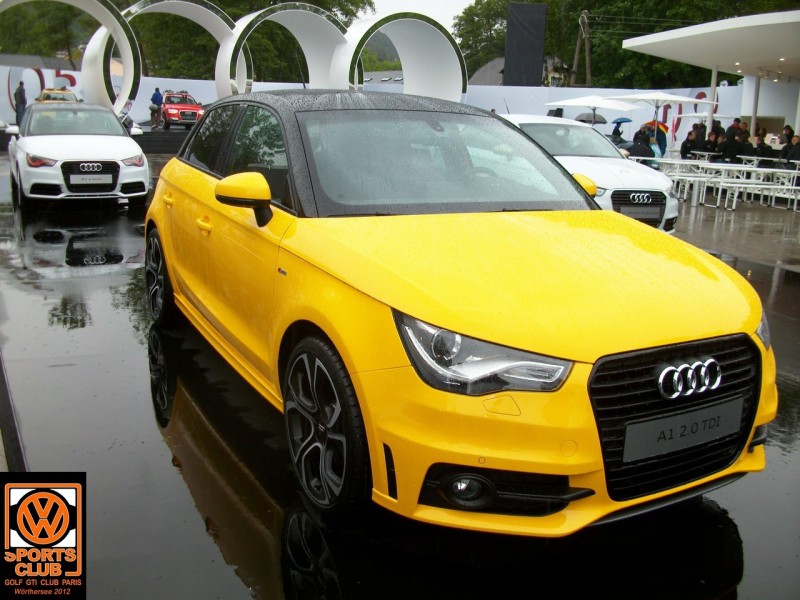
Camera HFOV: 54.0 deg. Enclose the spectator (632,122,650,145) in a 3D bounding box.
[{"bbox_3d":[6.147,-3.754,20.000,0.500,1.550,0.400,11,16,32],"label":"spectator"}]

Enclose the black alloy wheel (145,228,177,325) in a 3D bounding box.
[{"bbox_3d":[-1.365,-0.151,4.688,0.220,0.610,0.610,-5,16,-29],"label":"black alloy wheel"}]

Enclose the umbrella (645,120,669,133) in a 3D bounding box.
[{"bbox_3d":[6.841,-4.501,21.000,0.980,0.620,0.980,18,12,-4],"label":"umbrella"}]

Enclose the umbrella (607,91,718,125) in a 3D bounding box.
[{"bbox_3d":[6.718,-4.187,20.500,2.500,2.350,2.500,11,16,30],"label":"umbrella"}]

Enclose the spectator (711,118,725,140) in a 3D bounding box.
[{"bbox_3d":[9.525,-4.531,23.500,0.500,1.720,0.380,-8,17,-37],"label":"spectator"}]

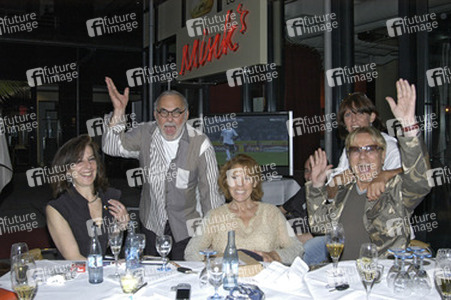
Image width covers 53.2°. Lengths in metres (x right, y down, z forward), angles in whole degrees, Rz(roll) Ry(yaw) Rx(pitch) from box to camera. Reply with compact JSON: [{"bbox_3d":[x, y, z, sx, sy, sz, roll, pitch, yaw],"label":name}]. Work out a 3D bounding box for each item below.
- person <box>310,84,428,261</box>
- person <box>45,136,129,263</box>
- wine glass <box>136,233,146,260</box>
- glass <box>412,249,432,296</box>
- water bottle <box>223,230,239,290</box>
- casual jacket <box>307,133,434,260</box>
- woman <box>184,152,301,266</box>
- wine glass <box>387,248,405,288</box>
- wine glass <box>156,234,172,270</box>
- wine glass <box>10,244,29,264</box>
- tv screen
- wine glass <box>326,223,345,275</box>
[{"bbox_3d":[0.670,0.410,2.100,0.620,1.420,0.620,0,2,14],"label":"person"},{"bbox_3d":[-0.640,0.587,2.090,0.500,1.300,0.720,-1,1,-25],"label":"person"},{"bbox_3d":[-0.365,0.429,1.899,0.066,0.143,0.066,0,1,0],"label":"wine glass"},{"bbox_3d":[0.684,0.431,1.560,0.067,0.140,0.067,0,1,0],"label":"glass"},{"bbox_3d":[0.019,0.395,1.620,0.056,0.207,0.056,0,2,0],"label":"water bottle"},{"bbox_3d":[0.682,0.241,2.150,0.600,0.630,0.420,0,2,14],"label":"casual jacket"},{"bbox_3d":[0.086,0.622,2.130,0.560,1.220,0.720,0,1,3],"label":"woman"},{"bbox_3d":[0.611,0.426,1.610,0.071,0.137,0.071,-1,1,0],"label":"wine glass"},{"bbox_3d":[-0.249,0.418,1.840,0.067,0.141,0.067,0,2,0],"label":"wine glass"},{"bbox_3d":[-0.683,0.412,1.502,0.062,0.195,0.062,-1,1,0],"label":"wine glass"},{"bbox_3d":[0.192,-0.061,5.000,1.120,0.700,0.130,0,2,10],"label":"tv screen"},{"bbox_3d":[0.439,0.393,1.800,0.074,0.200,0.074,0,2,0],"label":"wine glass"}]

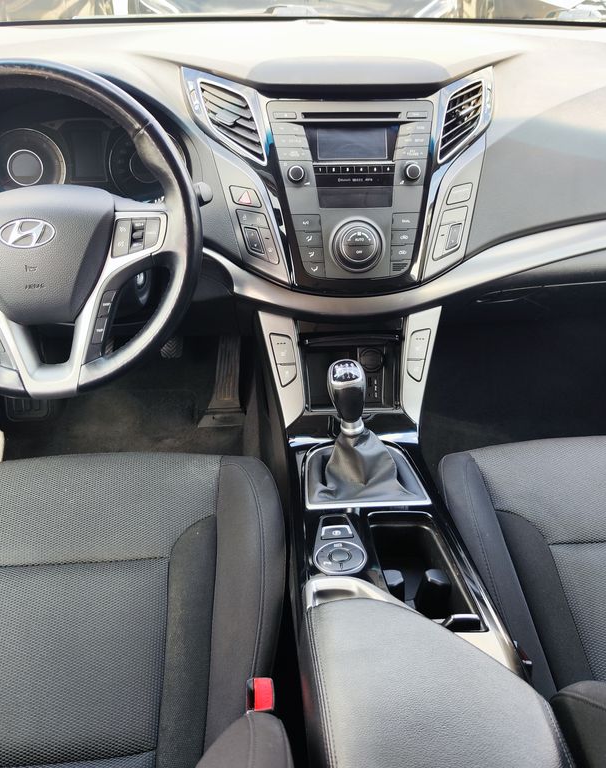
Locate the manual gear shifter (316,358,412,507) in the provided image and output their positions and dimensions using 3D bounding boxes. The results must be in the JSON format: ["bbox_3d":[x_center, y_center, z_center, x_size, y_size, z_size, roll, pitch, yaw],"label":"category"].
[{"bbox_3d":[0.066,0.040,0.837,0.115,0.172,0.100,-2,35,-4],"label":"manual gear shifter"}]

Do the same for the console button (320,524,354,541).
[{"bbox_3d":[0.042,0.185,0.843,0.042,0.014,0.026,-2,38,-5],"label":"console button"}]

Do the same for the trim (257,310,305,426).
[{"bbox_3d":[-0.026,-0.024,0.959,0.050,0.166,0.025,-10,10,1],"label":"trim"}]

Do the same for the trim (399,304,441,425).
[{"bbox_3d":[0.162,-0.024,0.942,0.062,0.162,0.023,-2,7,-4],"label":"trim"}]

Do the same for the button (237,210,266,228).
[{"bbox_3d":[-0.066,-0.213,0.883,0.040,0.022,0.016,9,8,9],"label":"button"}]

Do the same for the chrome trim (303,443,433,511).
[{"bbox_3d":[0.077,0.114,0.876,0.155,0.018,0.113,-2,38,-4],"label":"chrome trim"}]

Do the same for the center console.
[{"bbox_3d":[0.066,-0.246,0.894,0.216,0.240,0.040,-2,8,-5],"label":"center console"}]

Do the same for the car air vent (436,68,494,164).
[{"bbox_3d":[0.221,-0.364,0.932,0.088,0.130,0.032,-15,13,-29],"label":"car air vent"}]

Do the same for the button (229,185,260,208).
[{"bbox_3d":[-0.073,-0.242,0.882,0.040,0.026,0.016,9,8,9],"label":"button"}]

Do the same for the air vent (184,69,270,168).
[{"bbox_3d":[-0.103,-0.352,0.897,0.130,0.122,0.048,14,7,18],"label":"air vent"}]

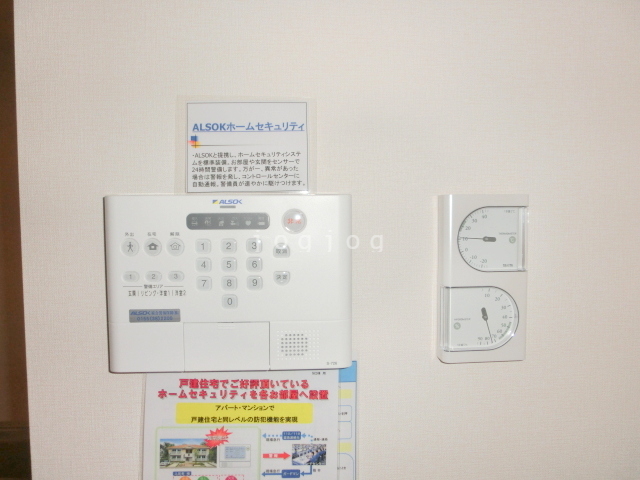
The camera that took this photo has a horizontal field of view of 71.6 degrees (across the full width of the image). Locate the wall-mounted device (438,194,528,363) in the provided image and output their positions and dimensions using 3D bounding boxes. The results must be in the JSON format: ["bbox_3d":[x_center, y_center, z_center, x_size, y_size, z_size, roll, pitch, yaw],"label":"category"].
[{"bbox_3d":[0.173,0.041,0.474,0.085,0.175,0.027,0,3,-2],"label":"wall-mounted device"}]

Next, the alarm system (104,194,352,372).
[{"bbox_3d":[-0.089,0.043,0.449,0.241,0.176,0.030,0,3,-3],"label":"alarm system"}]

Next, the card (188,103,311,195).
[{"bbox_3d":[-0.076,-0.098,0.469,0.126,0.095,0.005,0,3,-2],"label":"card"}]

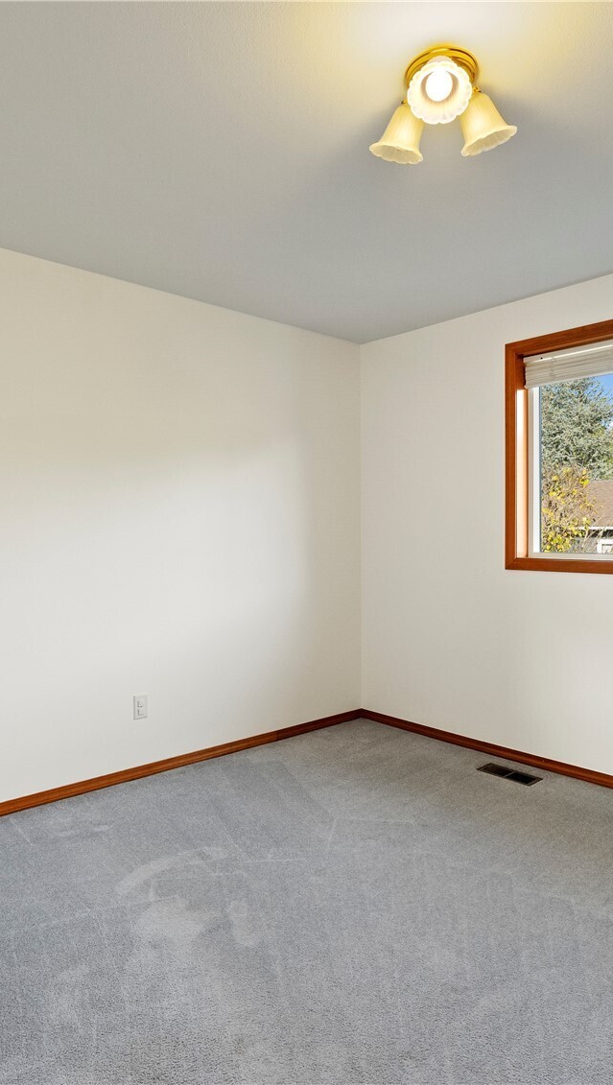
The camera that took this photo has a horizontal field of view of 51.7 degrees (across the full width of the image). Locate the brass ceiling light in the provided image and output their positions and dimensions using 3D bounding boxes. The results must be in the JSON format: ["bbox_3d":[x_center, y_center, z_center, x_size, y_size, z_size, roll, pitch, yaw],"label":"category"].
[{"bbox_3d":[0.352,-1.160,1.655,0.395,0.195,0.370,0,1,13],"label":"brass ceiling light"}]

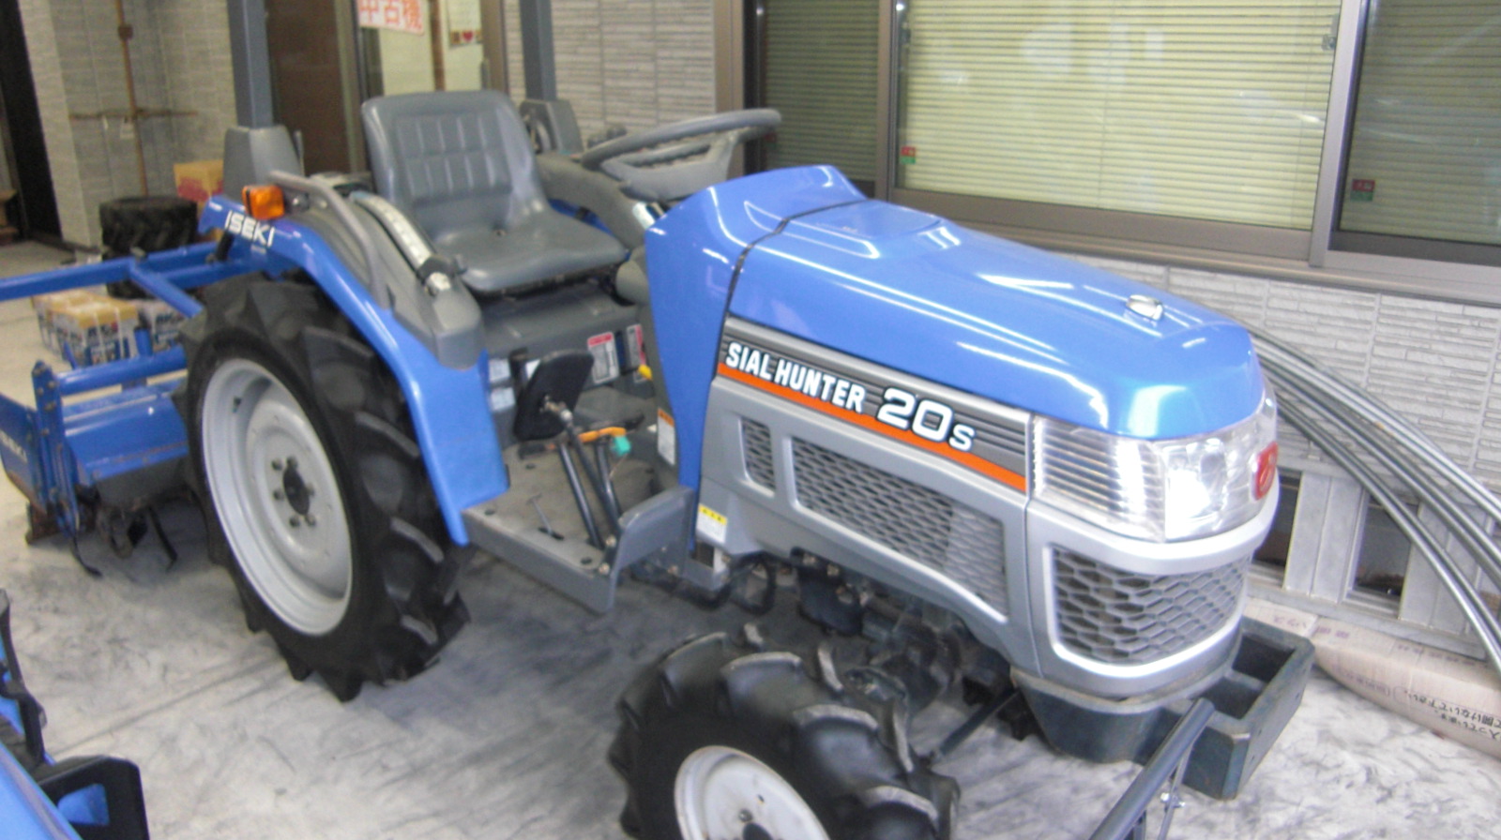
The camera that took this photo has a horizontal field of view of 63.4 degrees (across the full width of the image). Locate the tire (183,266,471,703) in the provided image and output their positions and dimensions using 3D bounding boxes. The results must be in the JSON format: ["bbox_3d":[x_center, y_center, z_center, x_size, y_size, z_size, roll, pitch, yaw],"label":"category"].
[{"bbox_3d":[-0.969,0.156,2.707,0.954,0.954,0.209,16,24,39],"label":"tire"}]

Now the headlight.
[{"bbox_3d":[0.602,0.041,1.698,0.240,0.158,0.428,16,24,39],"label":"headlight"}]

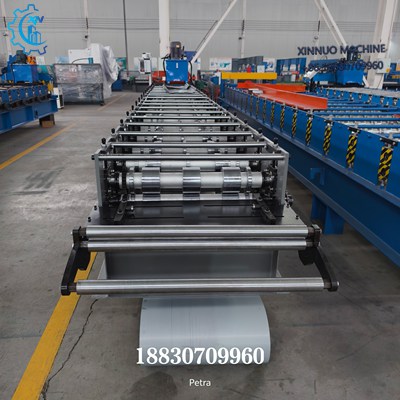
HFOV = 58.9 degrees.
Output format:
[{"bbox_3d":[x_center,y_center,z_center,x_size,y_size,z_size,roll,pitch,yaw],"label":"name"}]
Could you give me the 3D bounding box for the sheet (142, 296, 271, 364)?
[{"bbox_3d":[0.016,0.683,1.900,0.635,0.310,0.420,0,20,-3],"label":"sheet"}]

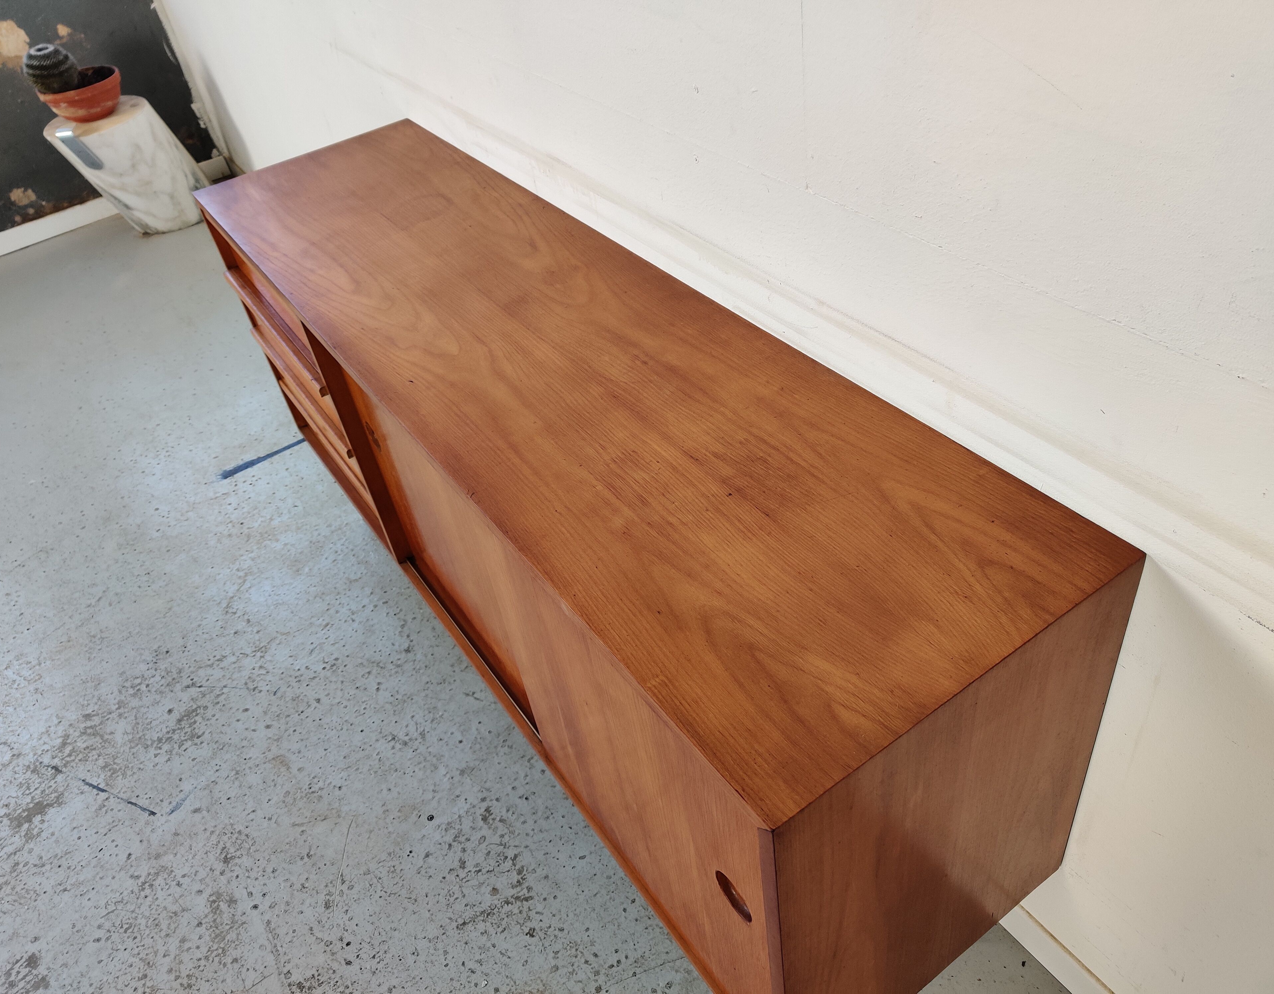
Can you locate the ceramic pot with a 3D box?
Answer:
[{"bbox_3d":[-1.843,-1.335,3.452,0.256,0.118,0.256,-29,44,-20],"label":"ceramic pot"}]

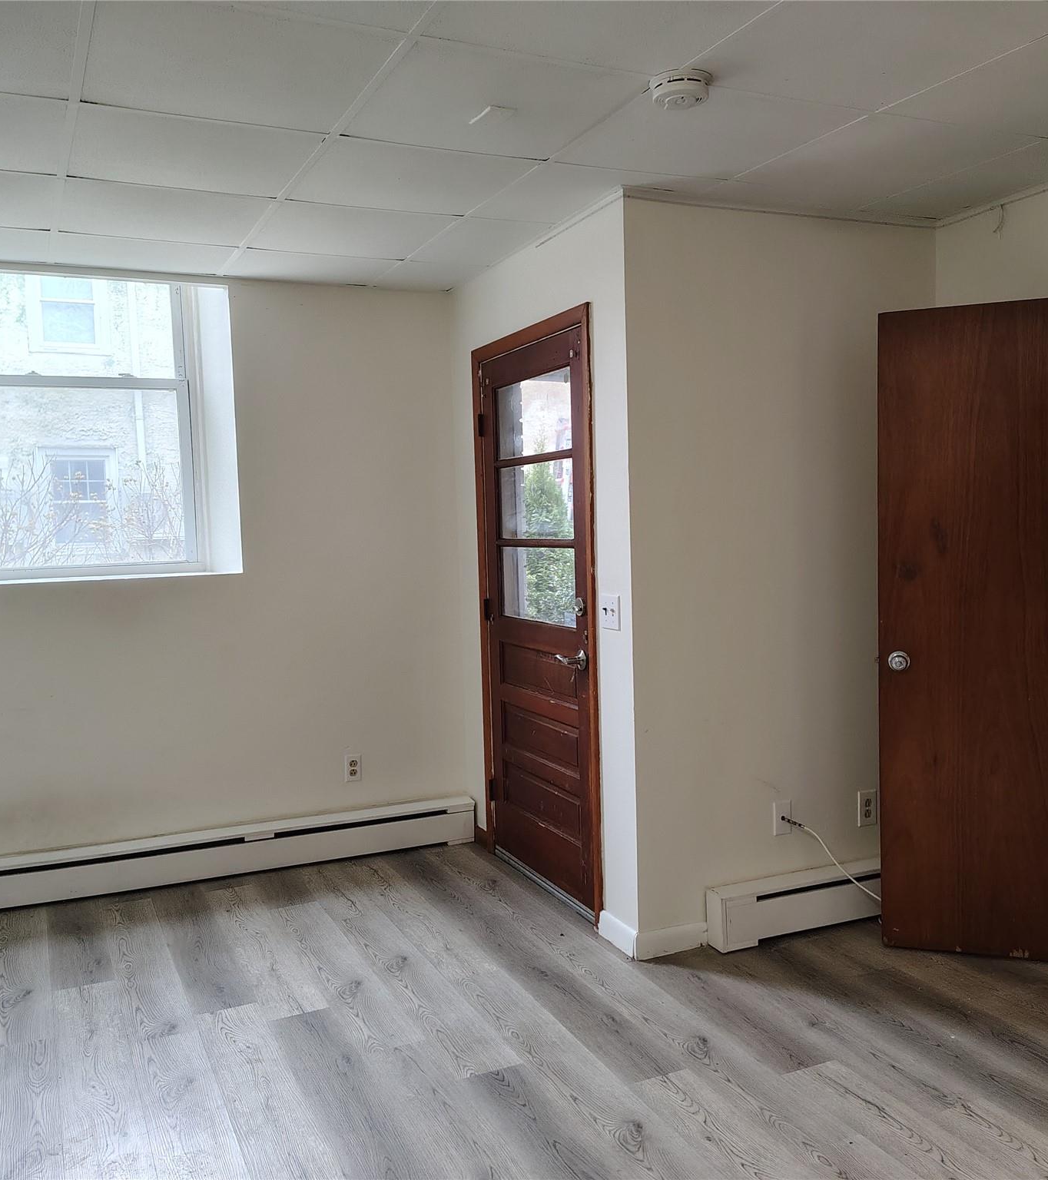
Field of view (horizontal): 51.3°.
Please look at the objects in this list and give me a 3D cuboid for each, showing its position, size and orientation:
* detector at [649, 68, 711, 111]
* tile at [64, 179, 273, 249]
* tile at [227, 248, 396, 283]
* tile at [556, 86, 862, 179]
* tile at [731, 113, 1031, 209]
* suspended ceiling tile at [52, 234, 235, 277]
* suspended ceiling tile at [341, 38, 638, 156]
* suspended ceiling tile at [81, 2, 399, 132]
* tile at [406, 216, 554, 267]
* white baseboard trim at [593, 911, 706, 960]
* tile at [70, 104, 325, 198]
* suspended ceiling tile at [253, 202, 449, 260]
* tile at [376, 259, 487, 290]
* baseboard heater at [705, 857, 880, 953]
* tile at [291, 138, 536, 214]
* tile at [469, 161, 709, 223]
[{"bbox_3d":[0.361,-1.144,2.502,0.145,0.042,0.145,-2,4,0],"label":"detector"},{"bbox_3d":[-1.141,-1.191,3.448,0.606,0.020,0.598,-3,4,-25],"label":"tile"},{"bbox_3d":[-0.823,-1.252,4.209,0.603,0.018,0.480,-3,4,-25],"label":"tile"},{"bbox_3d":[0.470,-1.199,2.879,0.606,0.020,0.598,-3,4,-25],"label":"tile"},{"bbox_3d":[1.029,-1.246,3.141,0.603,0.018,0.600,-3,4,-25],"label":"tile"},{"bbox_3d":[-1.376,-1.220,3.950,0.603,0.018,0.480,-3,4,-25],"label":"suspended ceiling tile"},{"bbox_3d":[-0.075,-1.167,2.623,0.603,0.018,0.600,-3,4,-25],"label":"suspended ceiling tile"},{"bbox_3d":[-0.635,-1.135,2.366,0.606,0.020,0.598,-3,4,-25],"label":"suspended ceiling tile"},{"bbox_3d":[-0.161,-1.248,3.904,0.332,0.020,0.598,-3,4,-25],"label":"tile"},{"bbox_3d":[0.430,1.127,3.654,0.270,0.076,0.270,-3,4,-25],"label":"white baseboard trim"},{"bbox_3d":[-0.885,-1.163,2.909,0.603,0.018,0.600,-3,4,-25],"label":"tile"},{"bbox_3d":[-0.589,-1.223,3.705,0.606,0.020,0.598,-3,4,-25],"label":"suspended ceiling tile"},{"bbox_3d":[-0.393,-1.274,4.415,0.344,0.020,0.526,-3,4,-25],"label":"tile"},{"bbox_3d":[1.063,1.054,3.751,0.967,0.177,0.090,-3,4,-25],"label":"baseboard heater"},{"bbox_3d":[-0.336,-1.195,3.164,0.606,0.020,0.598,-3,4,-25],"label":"tile"},{"bbox_3d":[0.208,-1.227,3.417,0.588,0.020,0.598,-3,4,-25],"label":"tile"}]

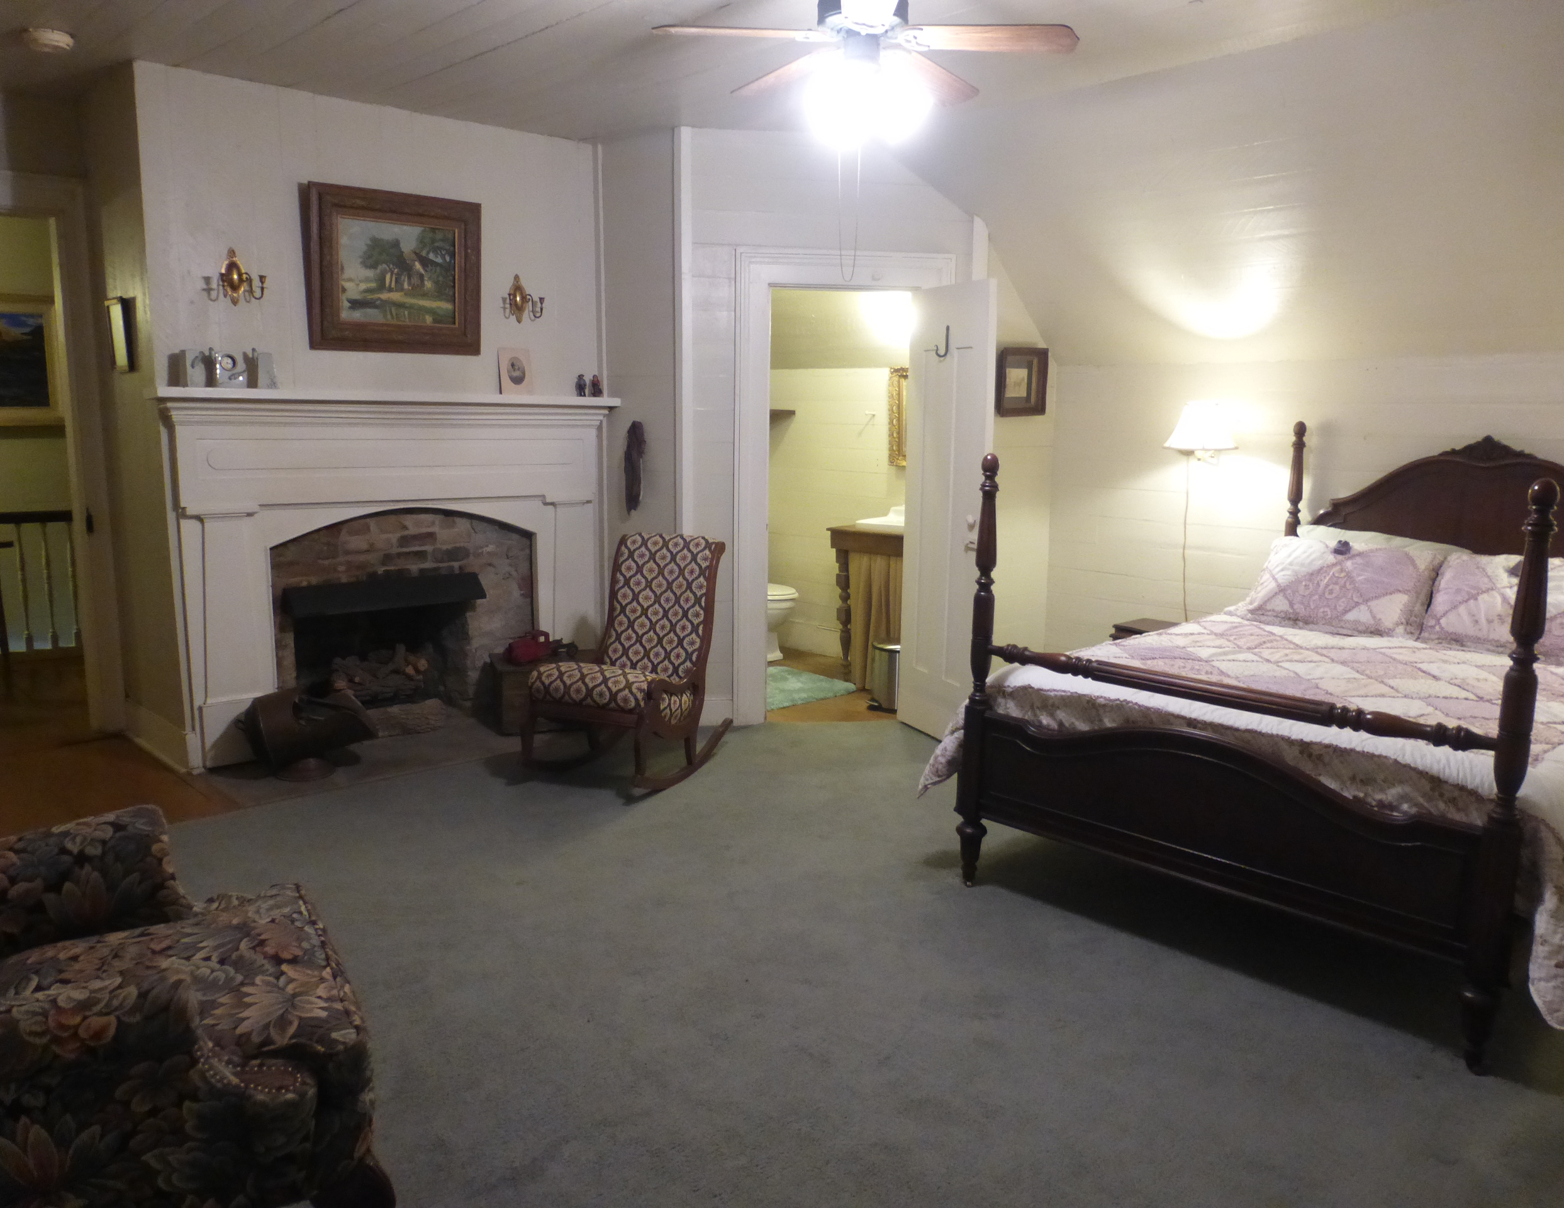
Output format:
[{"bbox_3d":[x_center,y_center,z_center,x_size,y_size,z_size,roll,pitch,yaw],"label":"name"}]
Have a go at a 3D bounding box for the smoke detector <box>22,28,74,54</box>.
[{"bbox_3d":[-2.501,-1.928,3.979,0.134,0.044,0.134,0,9,0],"label":"smoke detector"}]

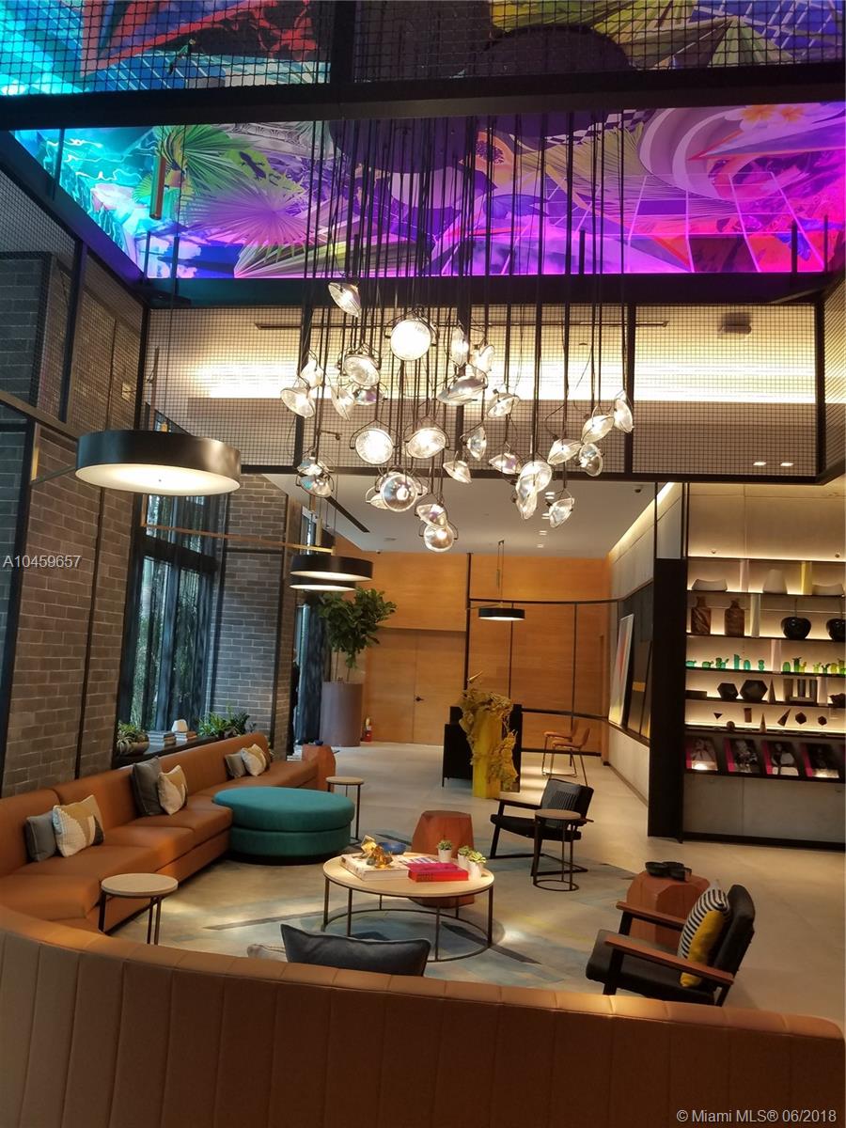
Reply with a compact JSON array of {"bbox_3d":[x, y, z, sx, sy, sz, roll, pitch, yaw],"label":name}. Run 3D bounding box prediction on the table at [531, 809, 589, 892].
[{"bbox_3d":[1.092,2.320,6.882,0.375,0.567,0.375,2,-7,6],"label":"table"}]

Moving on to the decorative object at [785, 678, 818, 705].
[{"bbox_3d":[4.064,1.374,9.106,0.345,0.270,0.130,2,-7,6],"label":"decorative object"}]

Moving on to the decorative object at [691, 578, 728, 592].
[{"bbox_3d":[3.204,0.237,9.464,0.406,0.152,0.203,2,-7,7],"label":"decorative object"}]

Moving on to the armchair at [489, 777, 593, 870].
[{"bbox_3d":[1.065,2.326,7.612,0.740,0.720,0.690,6,-8,-29],"label":"armchair"}]

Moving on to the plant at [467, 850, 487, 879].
[{"bbox_3d":[0.349,1.934,5.467,0.130,0.165,0.130,2,-7,6],"label":"plant"}]

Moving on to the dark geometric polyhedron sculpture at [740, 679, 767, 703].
[{"bbox_3d":[3.399,1.302,8.709,0.280,0.232,0.260,2,-7,6],"label":"dark geometric polyhedron sculpture"}]

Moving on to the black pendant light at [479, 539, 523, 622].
[{"bbox_3d":[1.437,0.284,15.513,0.860,1.430,0.860,2,-7,6],"label":"black pendant light"}]

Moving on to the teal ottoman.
[{"bbox_3d":[-1.255,2.343,7.618,1.250,0.470,1.250,2,-7,6],"label":"teal ottoman"}]

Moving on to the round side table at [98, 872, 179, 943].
[{"bbox_3d":[-1.452,1.885,4.252,0.397,0.560,0.397,3,-7,0],"label":"round side table"}]

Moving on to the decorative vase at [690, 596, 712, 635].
[{"bbox_3d":[3.101,0.580,9.434,0.225,0.438,0.203,2,-7,7],"label":"decorative vase"}]

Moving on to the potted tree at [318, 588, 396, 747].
[{"bbox_3d":[-1.352,2.027,17.094,1.526,3.229,1.374,2,-7,7],"label":"potted tree"}]

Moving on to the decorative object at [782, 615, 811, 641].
[{"bbox_3d":[4.102,0.705,9.307,0.330,0.253,0.316,2,-7,7],"label":"decorative object"}]

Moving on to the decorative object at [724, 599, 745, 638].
[{"bbox_3d":[3.408,0.599,9.270,0.220,0.396,0.200,2,-7,6],"label":"decorative object"}]

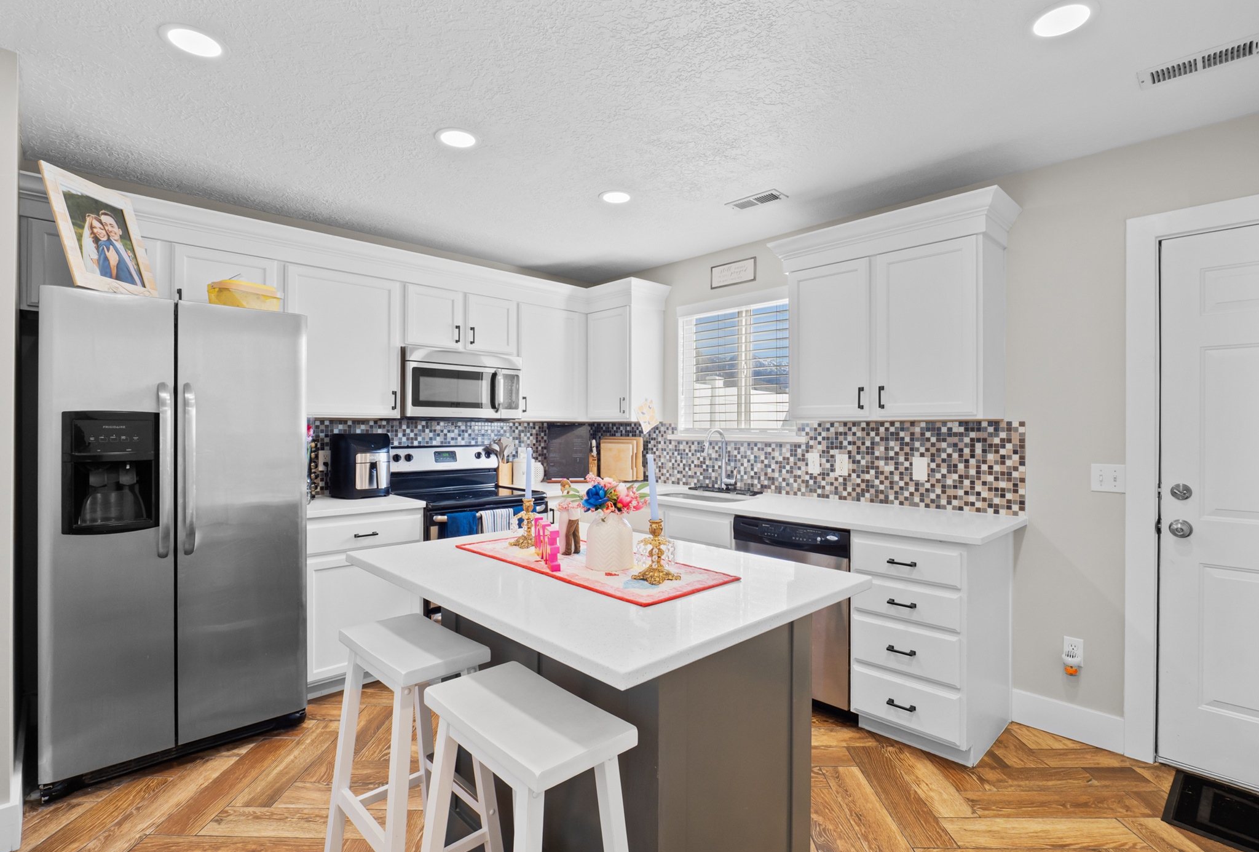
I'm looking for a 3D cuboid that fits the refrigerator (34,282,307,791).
[{"bbox_3d":[-1.939,0.418,2.511,0.830,1.775,0.790,0,0,-44],"label":"refrigerator"}]

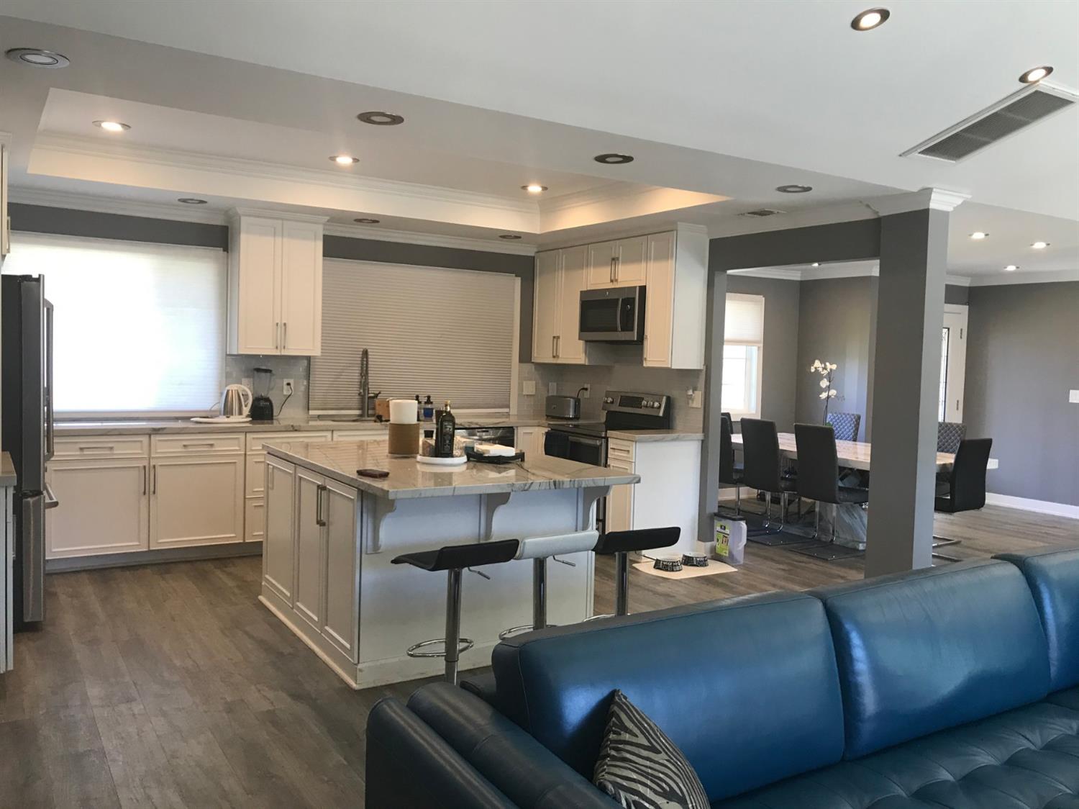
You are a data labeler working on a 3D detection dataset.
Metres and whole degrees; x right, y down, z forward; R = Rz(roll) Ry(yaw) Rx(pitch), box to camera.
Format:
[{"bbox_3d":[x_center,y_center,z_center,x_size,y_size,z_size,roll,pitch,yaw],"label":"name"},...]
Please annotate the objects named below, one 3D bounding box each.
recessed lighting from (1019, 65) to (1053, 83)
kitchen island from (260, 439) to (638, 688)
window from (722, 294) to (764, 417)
[{"bbox_3d":[2.183,-1.447,3.833,0.145,0.025,0.145,0,-13,-32],"label":"recessed lighting"},{"bbox_3d":[-0.581,0.736,4.622,1.297,0.905,1.876,0,4,-32],"label":"kitchen island"},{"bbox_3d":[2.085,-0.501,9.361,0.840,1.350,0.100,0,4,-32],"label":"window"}]

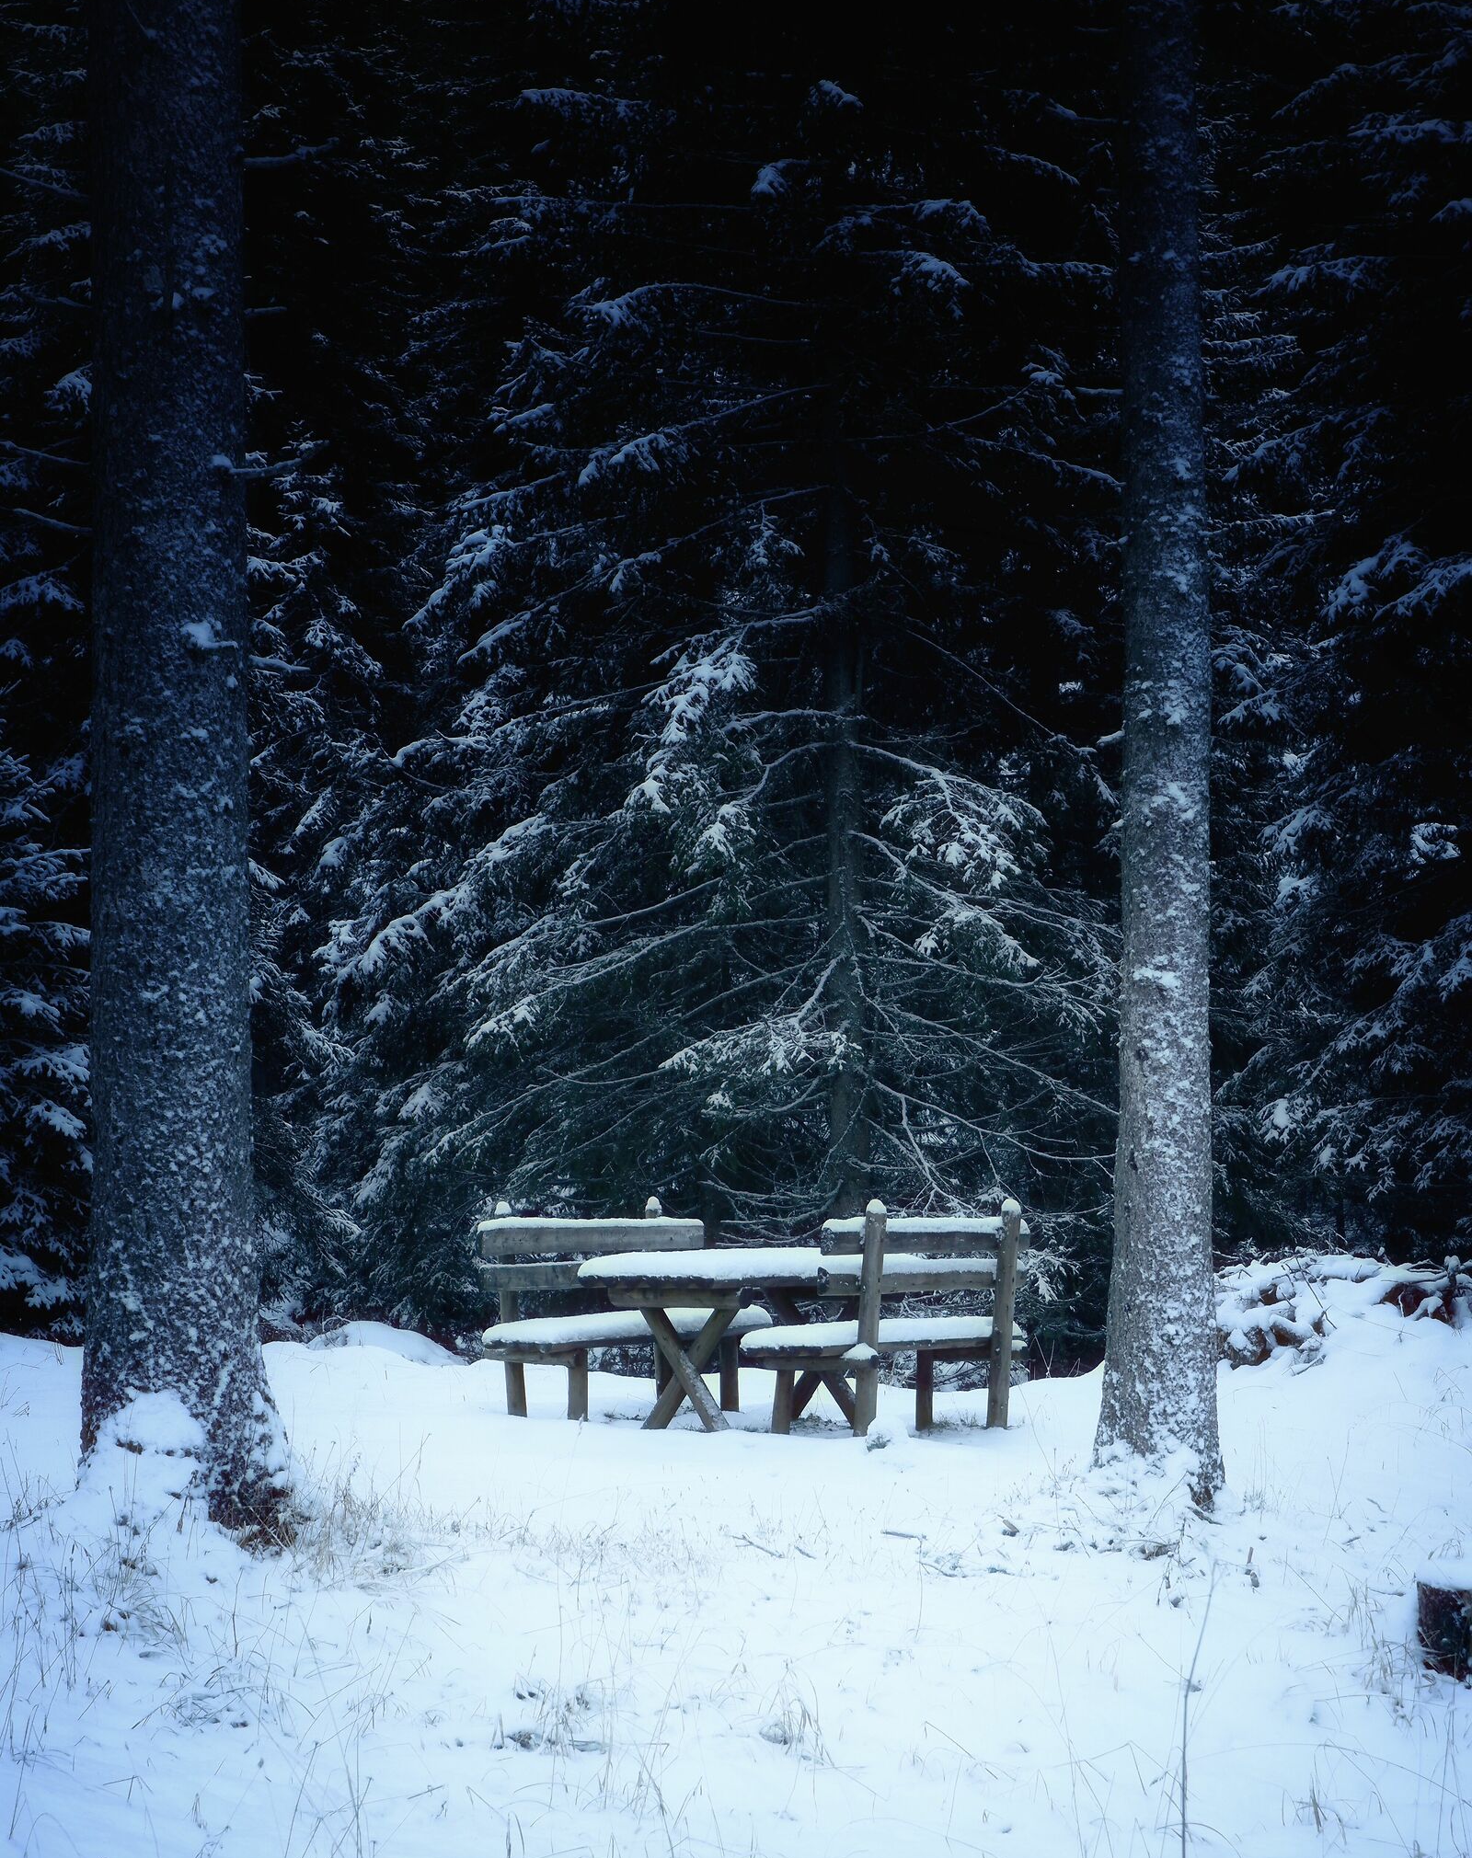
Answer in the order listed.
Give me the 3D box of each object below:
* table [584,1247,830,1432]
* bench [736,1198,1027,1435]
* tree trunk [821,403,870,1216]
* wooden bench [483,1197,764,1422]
[{"bbox_3d":[0.094,2.015,18.726,0.745,0.769,2.038,-2,-5,30],"label":"table"},{"bbox_3d":[0.796,1.843,18.246,0.541,1.057,2.038,-2,-5,30],"label":"bench"},{"bbox_3d":[0.656,-0.386,23.497,0.250,5.790,0.250,-1,-4,0],"label":"tree trunk"},{"bbox_3d":[-0.580,1.903,19.216,0.541,1.057,2.038,-2,-5,31],"label":"wooden bench"}]

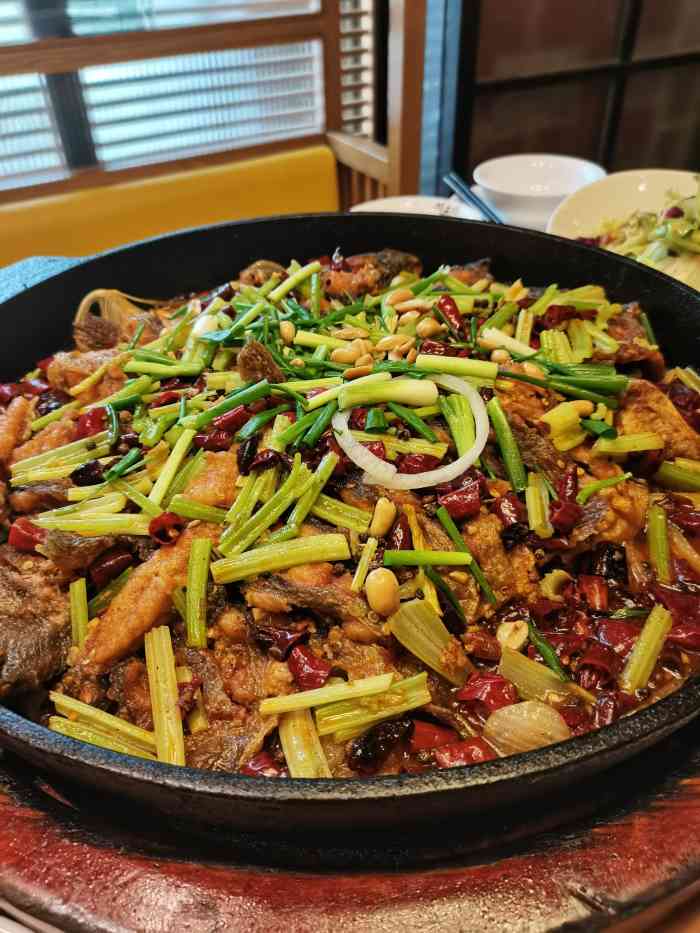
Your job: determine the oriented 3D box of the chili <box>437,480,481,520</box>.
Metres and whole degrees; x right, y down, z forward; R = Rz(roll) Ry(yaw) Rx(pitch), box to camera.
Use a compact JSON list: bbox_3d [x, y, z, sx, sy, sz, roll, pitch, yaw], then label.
[{"bbox_3d":[0.036,0.011,0.232,0.013,0.009,0.011,-10,38,-11],"label":"chili"}]

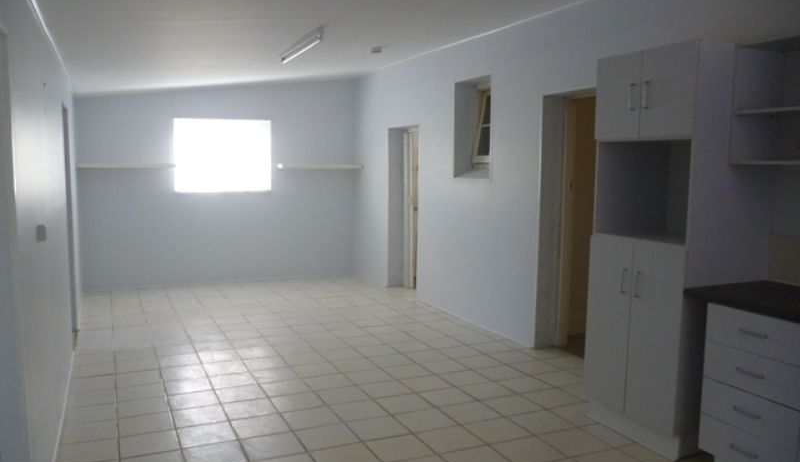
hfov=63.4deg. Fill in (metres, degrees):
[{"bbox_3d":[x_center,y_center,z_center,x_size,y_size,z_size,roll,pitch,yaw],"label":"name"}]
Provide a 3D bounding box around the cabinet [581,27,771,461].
[{"bbox_3d":[1.545,0.092,3.658,0.585,2.122,0.694,-2,6,-24],"label":"cabinet"}]

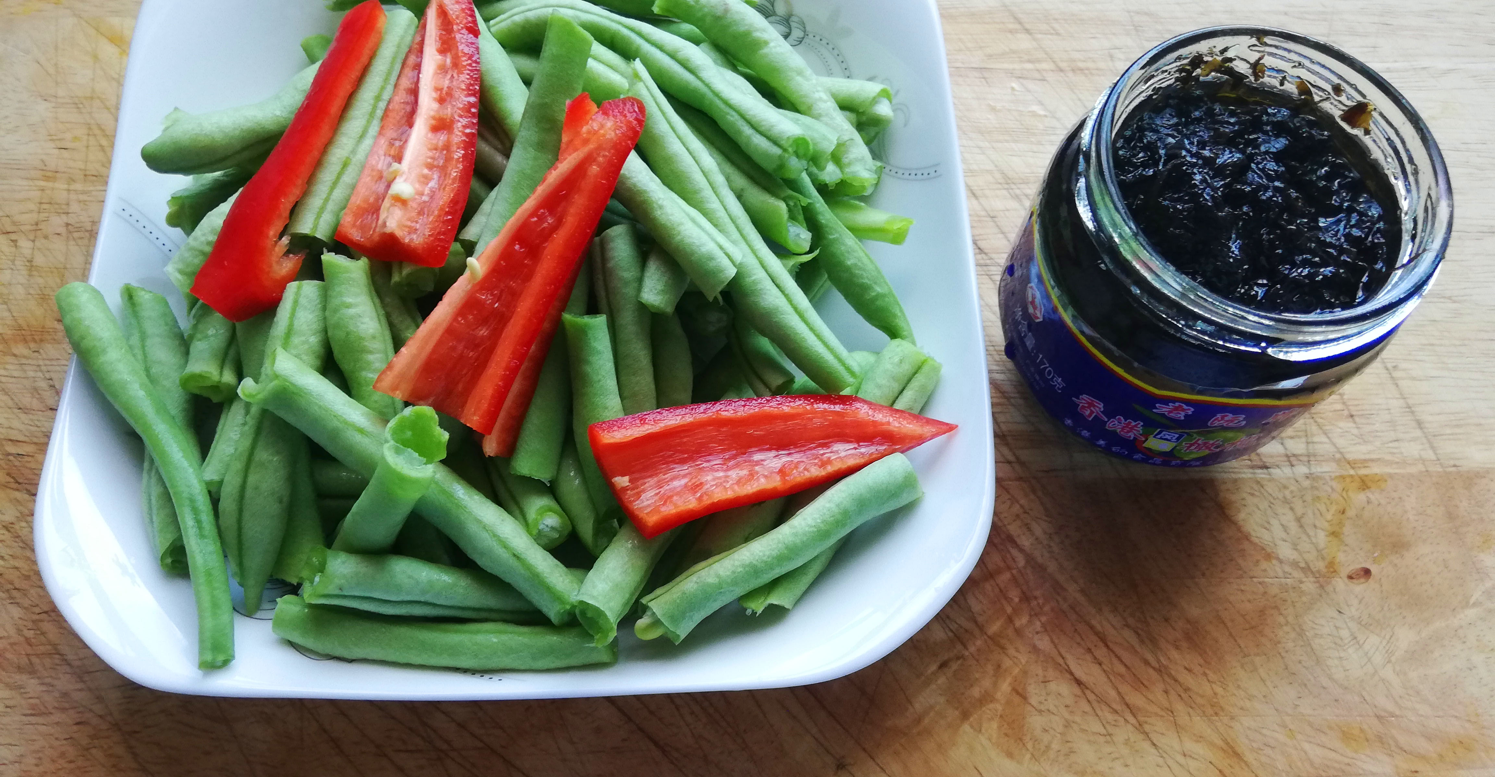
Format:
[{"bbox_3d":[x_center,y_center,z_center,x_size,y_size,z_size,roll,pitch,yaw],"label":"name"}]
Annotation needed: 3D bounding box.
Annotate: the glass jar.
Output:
[{"bbox_3d":[0.093,-0.026,0.231,0.072,0.070,0.072,0,68,0],"label":"glass jar"}]

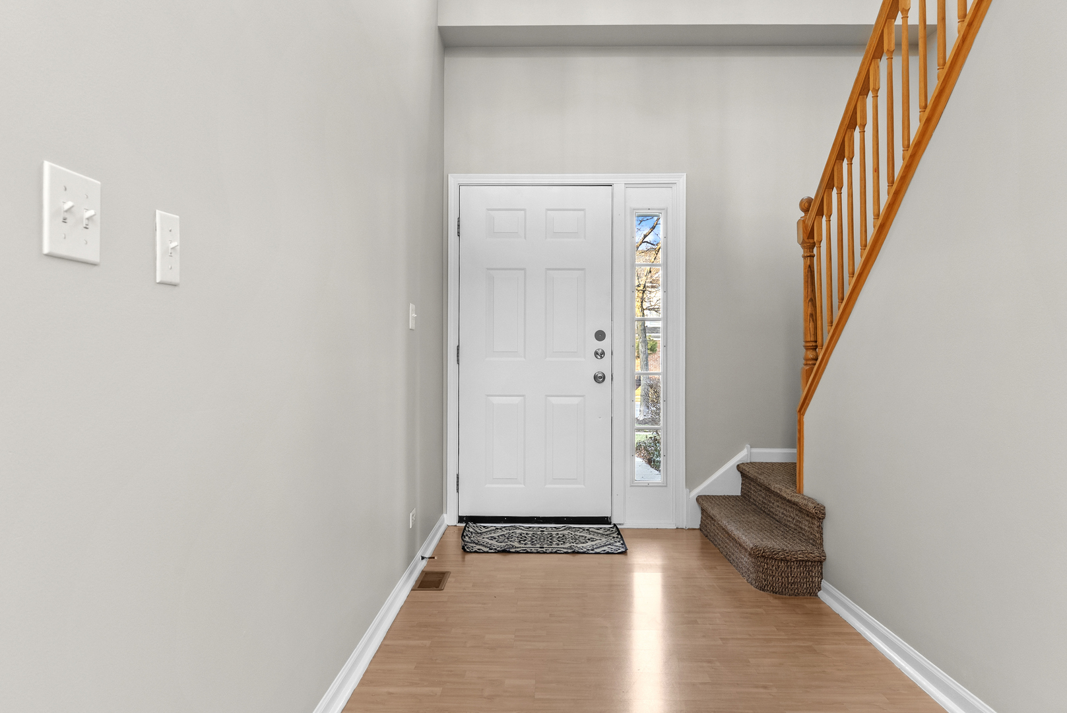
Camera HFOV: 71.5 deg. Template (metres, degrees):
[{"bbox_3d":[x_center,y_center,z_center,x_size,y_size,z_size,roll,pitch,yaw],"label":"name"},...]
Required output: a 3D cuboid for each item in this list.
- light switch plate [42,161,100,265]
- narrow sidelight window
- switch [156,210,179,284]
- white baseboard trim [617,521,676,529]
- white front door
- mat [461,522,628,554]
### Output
[{"bbox_3d":[-0.596,-0.183,0.970,0.017,0.114,0.116,0,1,1],"label":"light switch plate"},{"bbox_3d":[0.690,-0.047,4.458,0.180,1.630,0.040,0,1,1],"label":"narrow sidelight window"},{"bbox_3d":[-0.591,-0.175,1.211,0.017,0.114,0.070,0,1,1],"label":"switch"},{"bbox_3d":[0.682,1.010,4.450,0.355,0.050,0.018,0,1,1],"label":"white baseboard trim"},{"bbox_3d":[0.015,-0.016,4.479,0.914,2.010,0.045,0,1,1],"label":"white front door"},{"bbox_3d":[0.060,1.025,4.185,0.875,0.018,0.550,0,1,1],"label":"mat"}]

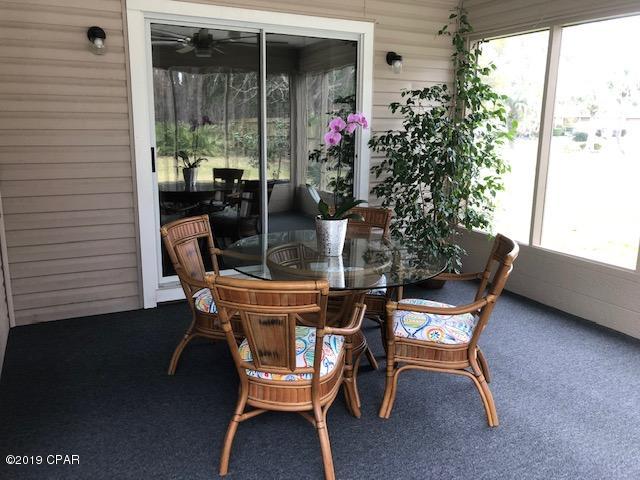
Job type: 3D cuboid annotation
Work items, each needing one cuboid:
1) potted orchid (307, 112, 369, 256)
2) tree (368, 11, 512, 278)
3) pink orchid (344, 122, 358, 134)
[{"bbox_3d":[0.092,-0.304,2.795,0.335,0.749,0.250,1,12,2],"label":"potted orchid"},{"bbox_3d":[0.925,-0.760,4.393,1.150,2.432,0.870,-5,13,-27],"label":"tree"},{"bbox_3d":[0.171,-0.604,2.806,0.077,0.068,0.050,1,12,3],"label":"pink orchid"}]

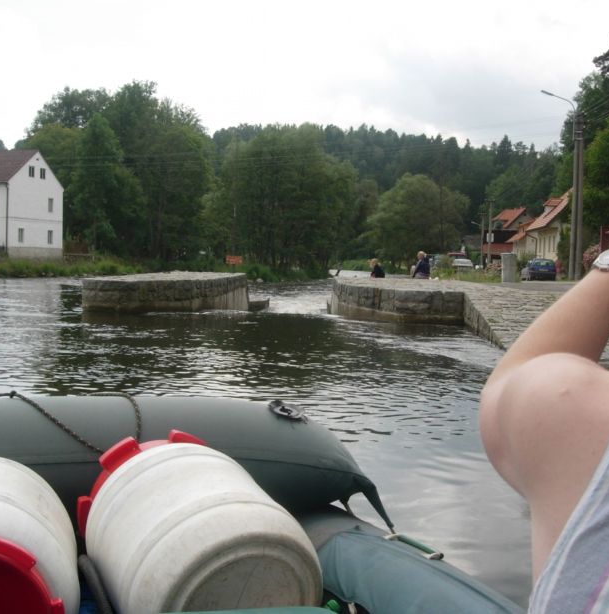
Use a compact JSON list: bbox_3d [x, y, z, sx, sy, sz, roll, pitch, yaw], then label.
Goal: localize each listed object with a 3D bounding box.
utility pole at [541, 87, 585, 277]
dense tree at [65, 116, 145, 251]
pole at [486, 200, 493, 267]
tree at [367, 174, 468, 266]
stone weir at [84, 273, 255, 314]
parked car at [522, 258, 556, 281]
[{"bbox_3d":[14.822,-6.957,51.701,2.430,10.820,0.600,1,3,0],"label":"utility pole"},{"bbox_3d":[-19.886,-11.873,89.537,8.000,14.470,7.800,1,3,0],"label":"dense tree"},{"bbox_3d":[21.605,-8.320,104.693,1.050,8.130,0.350,1,3,0],"label":"pole"},{"bbox_3d":[11.292,-8.759,91.665,10.400,9.850,10.000,1,3,0],"label":"tree"},{"bbox_3d":[-3.493,-0.374,23.214,3.900,0.900,3.300,0,3,-25],"label":"stone weir"},{"bbox_3d":[15.070,-2.425,57.936,1.670,1.420,4.000,1,3,7],"label":"parked car"}]

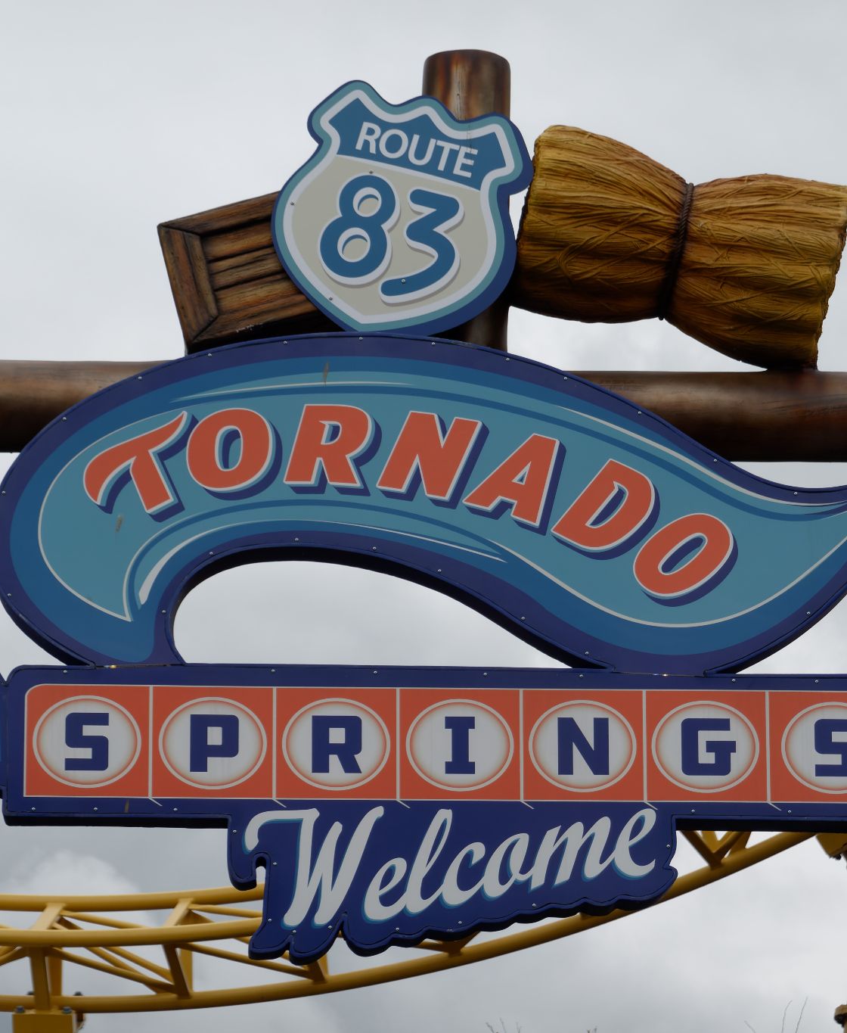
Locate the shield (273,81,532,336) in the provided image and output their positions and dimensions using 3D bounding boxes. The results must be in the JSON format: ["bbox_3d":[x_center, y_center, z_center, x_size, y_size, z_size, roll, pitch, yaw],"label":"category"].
[{"bbox_3d":[-0.076,-0.991,17.831,0.816,0.858,0.080,14,-14,1],"label":"shield"}]

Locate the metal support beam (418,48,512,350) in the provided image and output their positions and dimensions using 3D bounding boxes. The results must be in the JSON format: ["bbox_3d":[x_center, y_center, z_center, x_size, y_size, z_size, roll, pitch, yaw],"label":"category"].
[{"bbox_3d":[0.147,-1.001,18.141,0.298,1.148,0.298,1,-14,-2],"label":"metal support beam"}]

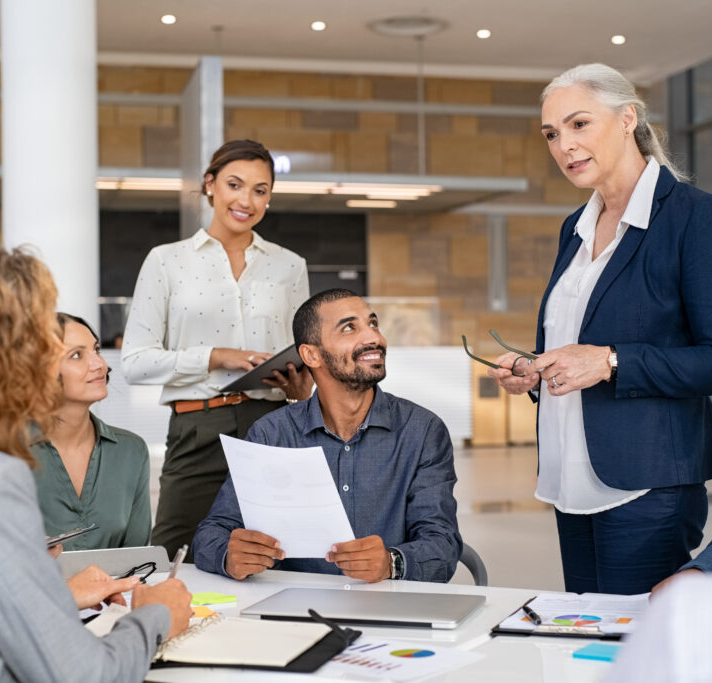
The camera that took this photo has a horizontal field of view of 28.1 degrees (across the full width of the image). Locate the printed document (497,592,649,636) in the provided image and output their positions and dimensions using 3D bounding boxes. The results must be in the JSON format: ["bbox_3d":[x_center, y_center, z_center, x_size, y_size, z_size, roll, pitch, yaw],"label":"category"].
[{"bbox_3d":[0.367,0.443,2.316,0.210,0.006,0.297,0,0,17],"label":"printed document"}]

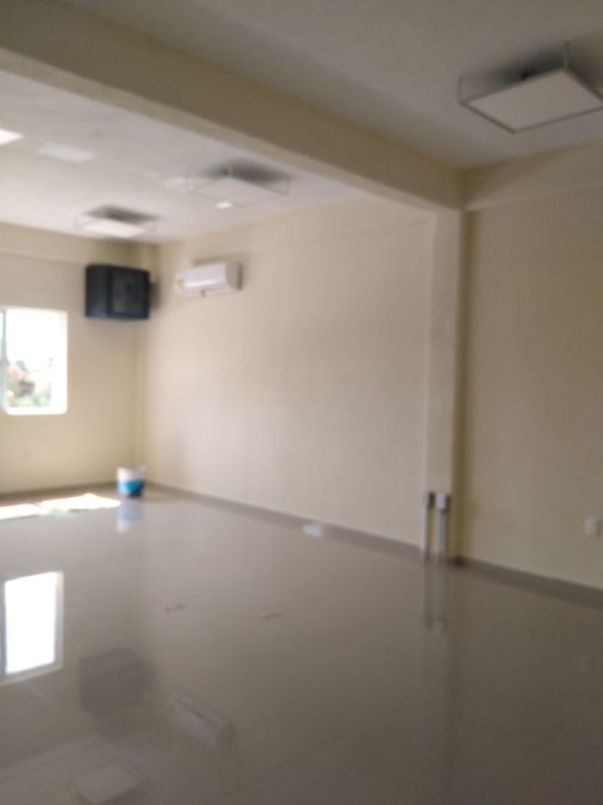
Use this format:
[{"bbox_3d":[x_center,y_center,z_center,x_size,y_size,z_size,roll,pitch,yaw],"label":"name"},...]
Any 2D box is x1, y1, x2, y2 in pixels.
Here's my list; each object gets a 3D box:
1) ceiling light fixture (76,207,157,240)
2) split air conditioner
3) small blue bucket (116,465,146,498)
[{"bbox_3d":[-2.034,-1.959,6.591,0.585,0.145,0.585,4,3,43],"label":"ceiling light fixture"},{"bbox_3d":[-1.101,-1.432,7.087,0.973,0.305,0.215,4,3,43],"label":"split air conditioner"},{"bbox_3d":[-2.183,1.022,7.796,0.325,0.375,0.325,1,2,0],"label":"small blue bucket"}]

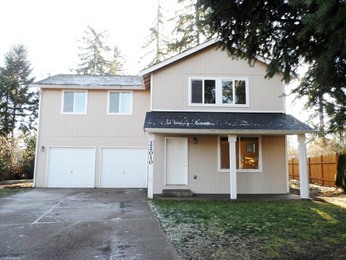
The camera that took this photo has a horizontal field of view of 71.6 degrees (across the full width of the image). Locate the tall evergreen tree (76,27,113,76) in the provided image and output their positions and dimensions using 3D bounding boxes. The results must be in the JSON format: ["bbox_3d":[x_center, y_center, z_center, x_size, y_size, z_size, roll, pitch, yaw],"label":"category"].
[{"bbox_3d":[-11.061,-4.786,33.276,5.600,19.800,5.600,1,-6,-2],"label":"tall evergreen tree"}]

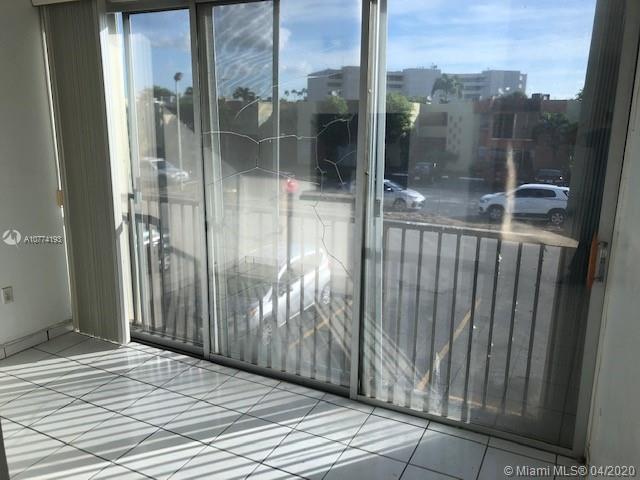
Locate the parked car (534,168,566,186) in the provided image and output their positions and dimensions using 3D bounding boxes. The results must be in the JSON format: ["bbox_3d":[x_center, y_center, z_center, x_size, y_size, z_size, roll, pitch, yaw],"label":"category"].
[{"bbox_3d":[14.791,-3.779,33.062,1.830,1.470,4.600,6,14,23],"label":"parked car"}]

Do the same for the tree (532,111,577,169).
[{"bbox_3d":[17.070,-6.513,36.941,3.400,5.100,3.400,6,14,23],"label":"tree"}]

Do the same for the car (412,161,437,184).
[{"bbox_3d":[7.802,-4.928,37.432,1.820,1.600,4.500,5,14,18],"label":"car"}]

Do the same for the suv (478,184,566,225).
[{"bbox_3d":[9.368,-1.690,23.346,4.270,1.660,1.790,6,14,22],"label":"suv"}]

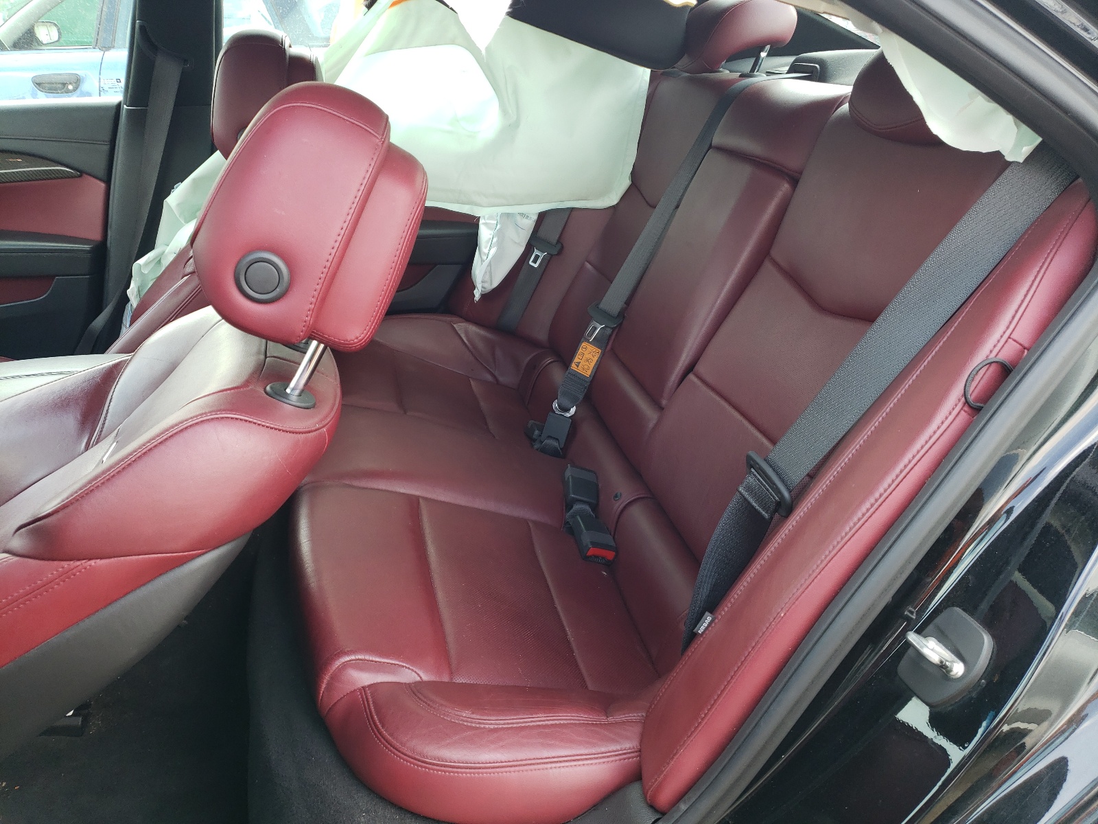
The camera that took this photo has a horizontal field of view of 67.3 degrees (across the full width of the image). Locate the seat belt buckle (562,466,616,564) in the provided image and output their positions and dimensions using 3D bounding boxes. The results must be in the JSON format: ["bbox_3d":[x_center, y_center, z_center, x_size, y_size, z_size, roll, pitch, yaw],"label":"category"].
[{"bbox_3d":[0.056,0.144,1.165,0.050,0.042,0.160,2,45,-10],"label":"seat belt buckle"}]

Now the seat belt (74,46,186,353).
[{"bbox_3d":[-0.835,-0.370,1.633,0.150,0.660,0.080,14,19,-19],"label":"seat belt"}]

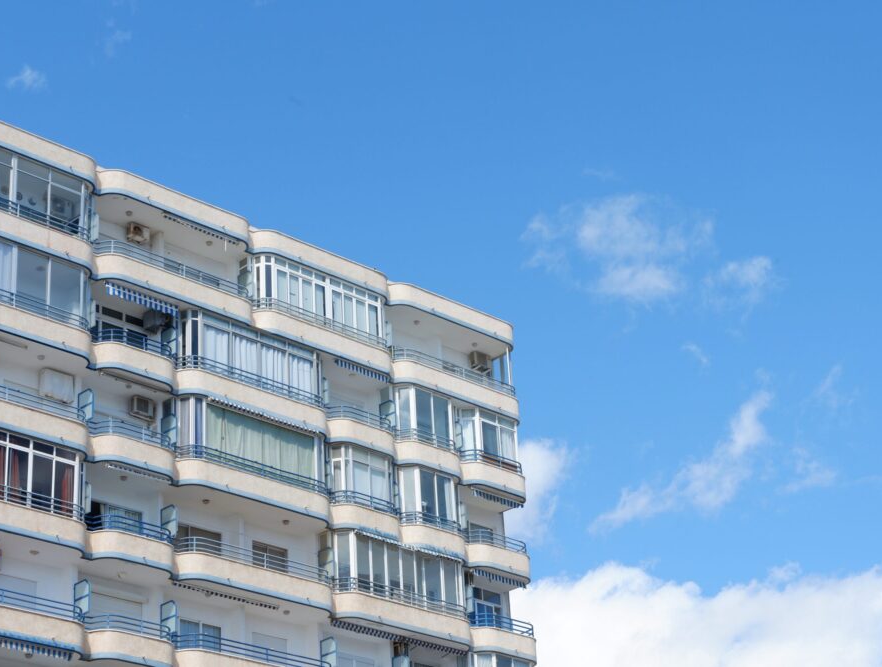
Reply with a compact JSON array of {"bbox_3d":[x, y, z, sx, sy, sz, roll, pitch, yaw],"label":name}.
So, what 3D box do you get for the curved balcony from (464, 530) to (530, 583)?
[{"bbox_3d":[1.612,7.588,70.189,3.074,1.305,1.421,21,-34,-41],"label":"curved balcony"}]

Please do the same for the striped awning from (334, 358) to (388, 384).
[{"bbox_3d":[-2.587,1.234,67.417,2.338,0.295,0.254,21,-34,-41],"label":"striped awning"}]

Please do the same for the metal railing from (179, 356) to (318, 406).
[{"bbox_3d":[-5.764,1.571,63.870,5.489,0.417,0.508,21,-34,-41],"label":"metal railing"}]

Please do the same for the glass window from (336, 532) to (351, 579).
[{"bbox_3d":[-3.013,7.103,65.002,0.428,1.822,0.080,0,-26,-7],"label":"glass window"}]

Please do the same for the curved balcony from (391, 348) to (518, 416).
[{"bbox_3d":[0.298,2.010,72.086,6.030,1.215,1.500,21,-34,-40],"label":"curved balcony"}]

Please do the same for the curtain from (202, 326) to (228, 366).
[{"bbox_3d":[-7.003,0.428,63.983,1.018,1.335,0.100,21,-34,-40],"label":"curtain"}]

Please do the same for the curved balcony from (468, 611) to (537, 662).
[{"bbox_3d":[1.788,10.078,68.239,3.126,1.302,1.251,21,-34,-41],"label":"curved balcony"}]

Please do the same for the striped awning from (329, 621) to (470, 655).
[{"bbox_3d":[-1.281,9.541,65.363,5.800,0.280,0.300,21,-34,-41],"label":"striped awning"}]

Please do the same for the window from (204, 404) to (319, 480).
[{"bbox_3d":[-5.530,3.444,64.010,4.321,1.652,0.120,21,-34,-40],"label":"window"}]

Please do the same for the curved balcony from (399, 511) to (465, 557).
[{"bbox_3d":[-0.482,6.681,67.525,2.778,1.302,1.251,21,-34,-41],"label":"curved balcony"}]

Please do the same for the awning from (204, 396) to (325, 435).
[{"bbox_3d":[-5.442,2.622,64.008,4.553,0.260,0.280,21,-34,-41],"label":"awning"}]

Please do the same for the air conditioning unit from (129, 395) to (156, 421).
[{"bbox_3d":[-8.946,2.286,62.310,0.710,0.530,0.300,21,-34,-41],"label":"air conditioning unit"}]

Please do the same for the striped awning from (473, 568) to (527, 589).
[{"bbox_3d":[1.947,8.184,69.053,2.389,0.234,0.305,21,-34,-41],"label":"striped awning"}]

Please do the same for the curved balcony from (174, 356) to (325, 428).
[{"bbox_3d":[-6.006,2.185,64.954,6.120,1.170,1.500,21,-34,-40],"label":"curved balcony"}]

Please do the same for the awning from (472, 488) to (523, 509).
[{"bbox_3d":[1.955,5.654,71.083,2.465,0.280,0.300,21,-34,-41],"label":"awning"}]

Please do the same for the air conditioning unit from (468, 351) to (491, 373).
[{"bbox_3d":[1.432,1.058,73.747,0.769,0.564,0.307,21,-34,-41],"label":"air conditioning unit"}]

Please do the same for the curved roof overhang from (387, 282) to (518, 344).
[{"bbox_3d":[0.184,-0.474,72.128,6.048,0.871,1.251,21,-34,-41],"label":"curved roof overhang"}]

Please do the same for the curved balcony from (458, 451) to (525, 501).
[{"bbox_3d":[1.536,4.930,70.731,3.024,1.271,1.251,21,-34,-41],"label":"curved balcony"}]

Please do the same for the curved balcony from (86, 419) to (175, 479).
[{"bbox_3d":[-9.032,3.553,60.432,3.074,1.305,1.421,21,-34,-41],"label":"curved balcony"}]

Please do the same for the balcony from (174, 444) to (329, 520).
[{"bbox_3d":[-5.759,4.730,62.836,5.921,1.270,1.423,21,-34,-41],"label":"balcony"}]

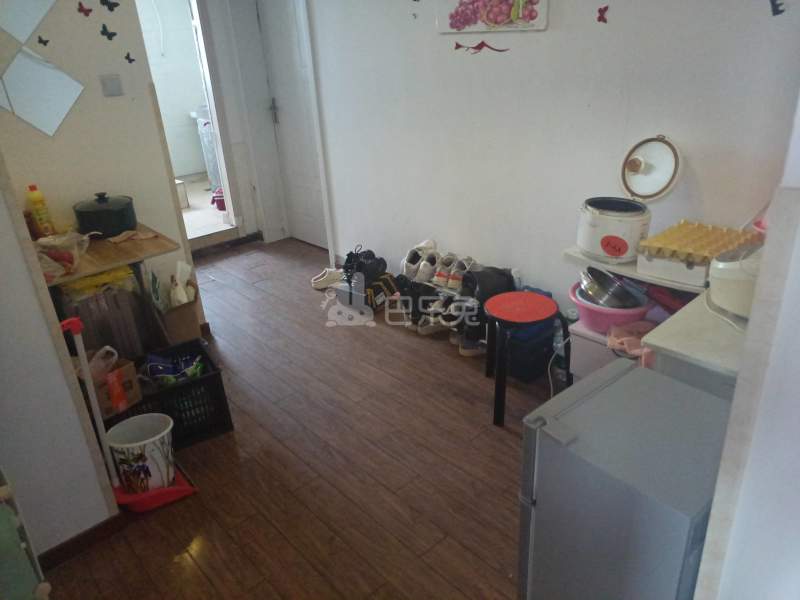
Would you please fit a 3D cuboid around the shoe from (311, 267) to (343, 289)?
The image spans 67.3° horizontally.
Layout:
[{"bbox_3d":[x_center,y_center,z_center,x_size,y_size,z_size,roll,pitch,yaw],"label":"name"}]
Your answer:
[{"bbox_3d":[-0.444,-0.155,3.878,0.100,0.100,0.275,17,32,39],"label":"shoe"}]

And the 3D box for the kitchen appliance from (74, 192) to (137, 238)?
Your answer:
[{"bbox_3d":[-1.290,-0.386,2.628,0.245,0.170,0.235,-23,31,-37],"label":"kitchen appliance"}]

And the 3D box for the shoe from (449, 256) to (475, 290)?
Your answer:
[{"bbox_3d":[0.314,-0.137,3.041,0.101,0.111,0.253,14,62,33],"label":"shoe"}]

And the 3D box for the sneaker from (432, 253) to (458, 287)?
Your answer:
[{"bbox_3d":[0.239,-0.177,3.129,0.095,0.105,0.270,6,32,20],"label":"sneaker"}]

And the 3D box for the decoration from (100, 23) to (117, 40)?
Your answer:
[{"bbox_3d":[-1.242,-1.139,2.559,0.068,0.063,0.010,-23,31,-37],"label":"decoration"}]

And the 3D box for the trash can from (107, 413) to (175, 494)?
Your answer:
[{"bbox_3d":[-0.902,0.559,2.152,0.215,0.240,0.215,-3,24,1],"label":"trash can"}]

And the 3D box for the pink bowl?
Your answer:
[{"bbox_3d":[0.818,0.033,2.366,0.303,0.116,0.303,-3,24,1],"label":"pink bowl"}]

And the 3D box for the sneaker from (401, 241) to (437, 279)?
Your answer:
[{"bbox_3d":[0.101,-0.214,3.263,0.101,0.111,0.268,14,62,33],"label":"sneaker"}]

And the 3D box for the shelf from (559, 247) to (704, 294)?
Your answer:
[{"bbox_3d":[0.977,-0.146,2.284,0.316,0.030,0.603,-23,31,-37],"label":"shelf"}]

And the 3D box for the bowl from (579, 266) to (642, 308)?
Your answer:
[{"bbox_3d":[0.808,-0.046,2.319,0.247,0.101,0.247,31,32,6],"label":"bowl"}]

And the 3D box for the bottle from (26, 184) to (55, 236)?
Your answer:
[{"bbox_3d":[-1.524,-0.358,2.567,0.086,0.278,0.086,18,32,39],"label":"bottle"}]

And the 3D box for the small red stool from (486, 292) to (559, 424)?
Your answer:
[{"bbox_3d":[0.496,0.223,2.529,0.353,0.434,0.348,-3,24,1],"label":"small red stool"}]

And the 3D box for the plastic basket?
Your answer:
[{"bbox_3d":[-0.984,0.434,2.431,0.485,0.303,0.313,-19,29,-31],"label":"plastic basket"}]

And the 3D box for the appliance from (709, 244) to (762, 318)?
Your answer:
[{"bbox_3d":[1.009,-0.067,1.687,0.250,0.180,0.250,-23,31,-37],"label":"appliance"}]

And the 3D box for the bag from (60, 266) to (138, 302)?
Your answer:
[{"bbox_3d":[-1.180,-0.080,2.374,0.300,0.130,0.220,-23,31,-37],"label":"bag"}]

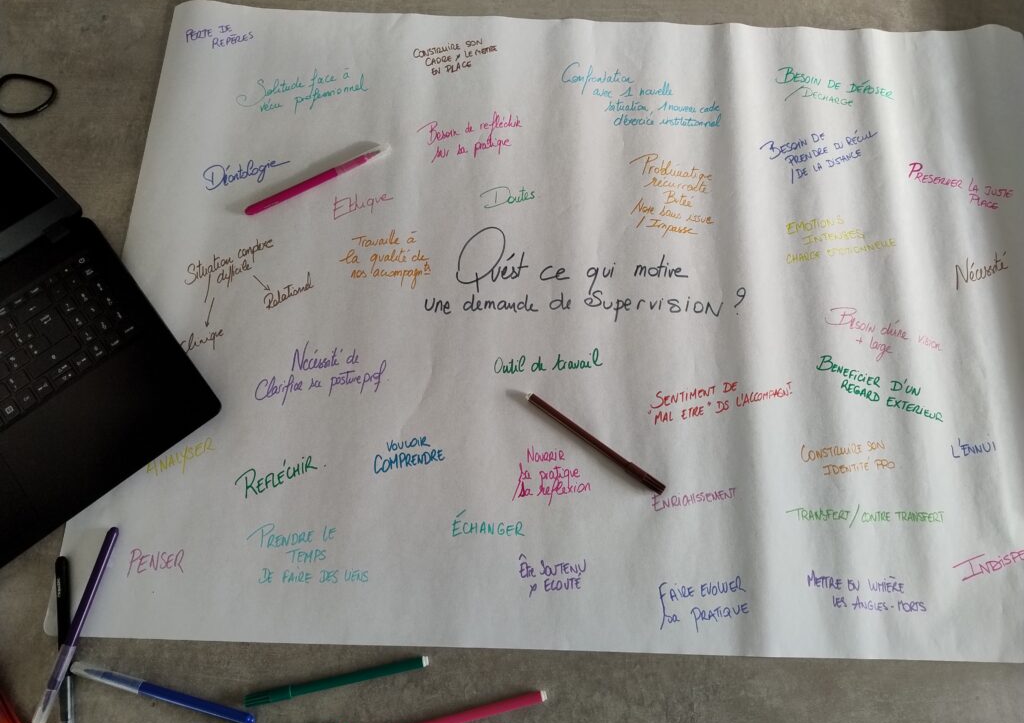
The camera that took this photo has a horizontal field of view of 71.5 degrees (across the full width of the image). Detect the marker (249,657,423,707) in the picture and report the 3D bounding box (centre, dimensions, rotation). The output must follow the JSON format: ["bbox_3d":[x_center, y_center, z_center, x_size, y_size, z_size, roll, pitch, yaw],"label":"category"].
[{"bbox_3d":[-0.141,0.258,0.573,0.148,0.010,0.010,-11,73,-5],"label":"marker"}]

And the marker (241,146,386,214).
[{"bbox_3d":[-0.193,-0.182,0.711,0.155,0.010,0.010,-27,75,-9],"label":"marker"}]

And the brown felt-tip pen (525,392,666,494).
[{"bbox_3d":[0.074,0.073,0.636,0.147,0.010,0.010,35,74,8],"label":"brown felt-tip pen"}]

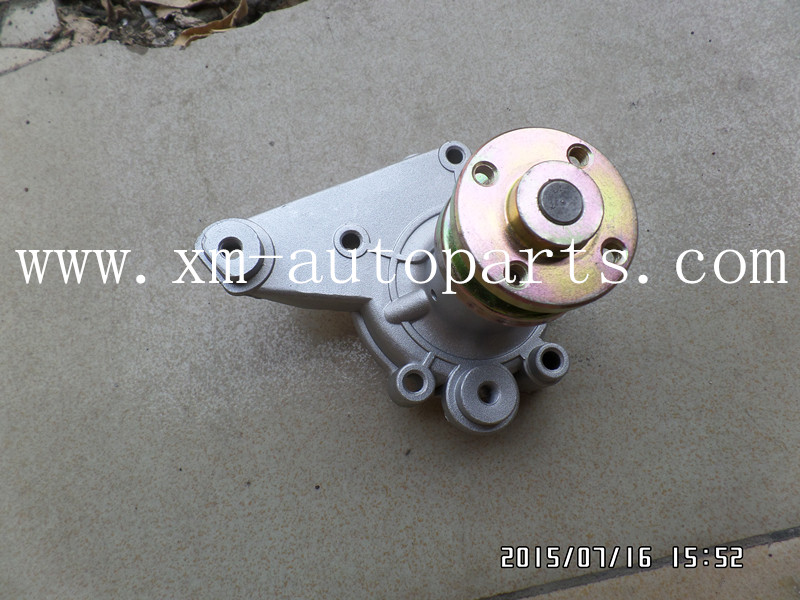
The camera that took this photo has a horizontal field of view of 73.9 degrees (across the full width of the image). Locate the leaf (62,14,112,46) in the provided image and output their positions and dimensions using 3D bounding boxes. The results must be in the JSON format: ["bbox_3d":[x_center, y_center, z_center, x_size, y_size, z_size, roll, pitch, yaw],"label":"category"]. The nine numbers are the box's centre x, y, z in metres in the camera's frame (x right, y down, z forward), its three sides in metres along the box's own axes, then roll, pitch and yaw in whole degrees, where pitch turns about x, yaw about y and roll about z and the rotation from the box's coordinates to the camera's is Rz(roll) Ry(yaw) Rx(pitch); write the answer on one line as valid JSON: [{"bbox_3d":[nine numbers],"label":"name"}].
[{"bbox_3d":[-0.216,-0.181,0.359,0.039,0.009,0.023,26,73,6],"label":"leaf"}]

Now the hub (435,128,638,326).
[{"bbox_3d":[0.049,-0.028,0.189,0.067,0.036,0.067,2,76,-9],"label":"hub"}]

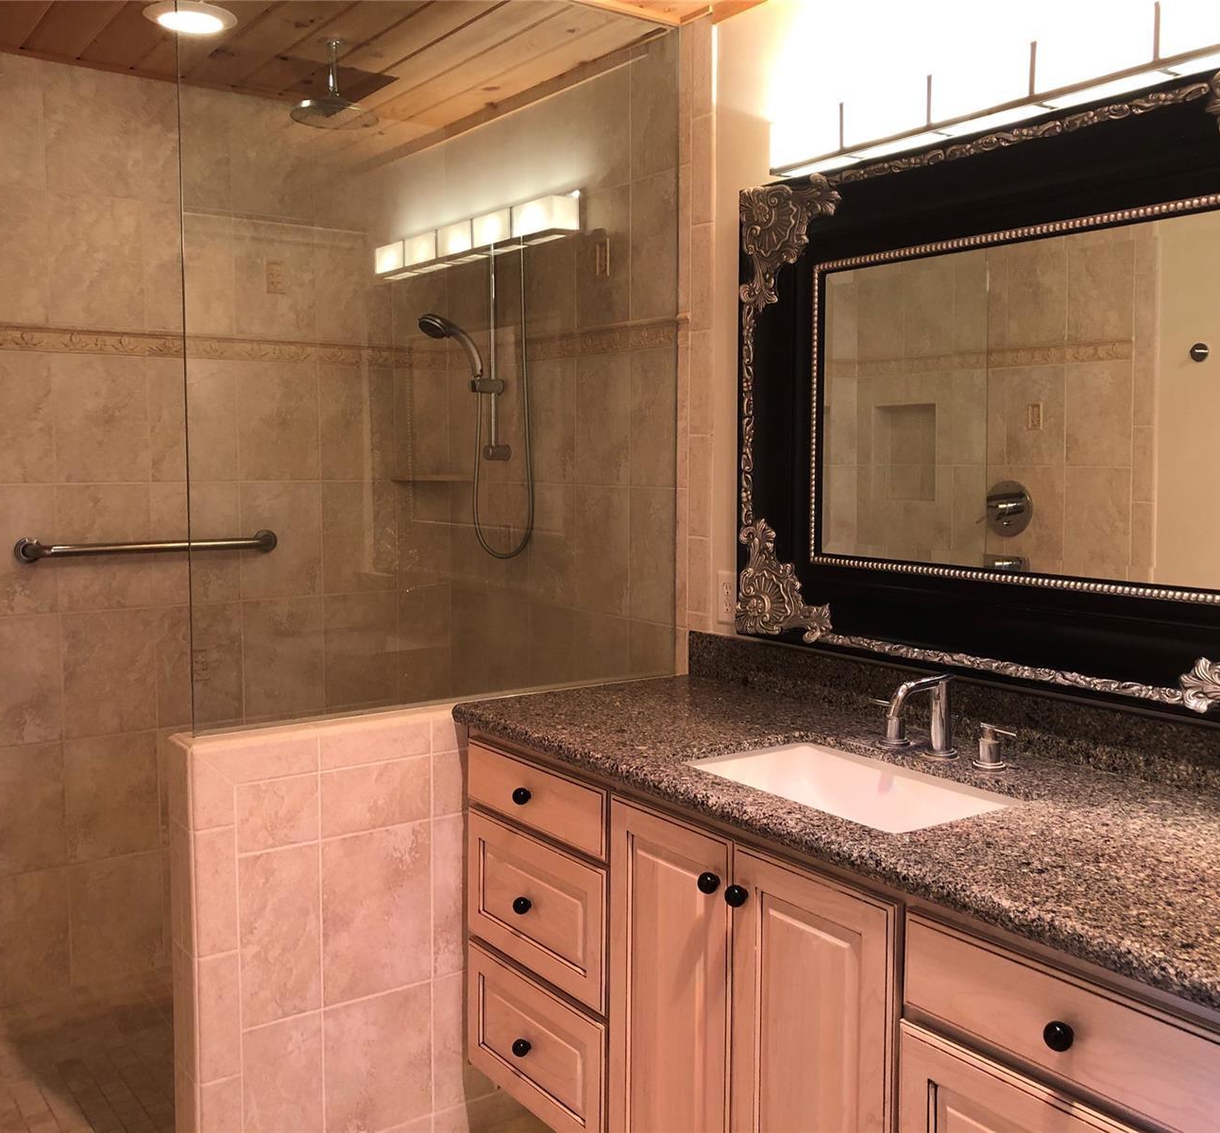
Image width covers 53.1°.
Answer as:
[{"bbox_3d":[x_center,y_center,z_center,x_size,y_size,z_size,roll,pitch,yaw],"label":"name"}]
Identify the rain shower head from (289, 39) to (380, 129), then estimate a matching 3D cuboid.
[{"bbox_3d":[-0.654,-1.156,2.900,0.207,0.188,0.207,0,5,0],"label":"rain shower head"}]

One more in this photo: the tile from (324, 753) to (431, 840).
[{"bbox_3d":[-0.481,0.476,2.517,0.245,0.135,0.010,-3,6,-35],"label":"tile"}]

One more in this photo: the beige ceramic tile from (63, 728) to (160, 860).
[{"bbox_3d":[-1.385,0.644,3.409,0.245,0.347,0.010,-3,6,-35],"label":"beige ceramic tile"}]

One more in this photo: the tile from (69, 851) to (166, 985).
[{"bbox_3d":[-1.386,0.992,3.439,0.245,0.347,0.010,-3,6,-35],"label":"tile"}]

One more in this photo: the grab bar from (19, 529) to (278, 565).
[{"bbox_3d":[-1.191,-0.054,3.218,0.673,0.062,0.071,-3,6,-35],"label":"grab bar"}]

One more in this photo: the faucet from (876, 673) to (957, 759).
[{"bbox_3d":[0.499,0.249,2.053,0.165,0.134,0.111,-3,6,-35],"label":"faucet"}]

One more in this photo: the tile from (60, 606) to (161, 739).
[{"bbox_3d":[-1.384,0.295,3.378,0.245,0.347,0.010,-3,6,-35],"label":"tile"}]

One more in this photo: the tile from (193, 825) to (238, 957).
[{"bbox_3d":[-0.709,0.584,2.203,0.076,0.234,0.012,-3,6,-35],"label":"tile"}]

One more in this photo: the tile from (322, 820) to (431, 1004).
[{"bbox_3d":[-0.482,0.719,2.538,0.245,0.347,0.010,-3,6,-35],"label":"tile"}]

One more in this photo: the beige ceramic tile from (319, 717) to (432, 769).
[{"bbox_3d":[-0.453,0.340,2.362,0.233,0.079,0.012,-3,6,-35],"label":"beige ceramic tile"}]

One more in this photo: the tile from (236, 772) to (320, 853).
[{"bbox_3d":[-0.613,0.455,2.259,0.153,0.129,0.012,-3,6,-35],"label":"tile"}]

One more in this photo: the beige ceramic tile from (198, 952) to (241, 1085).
[{"bbox_3d":[-0.754,0.872,2.358,0.076,0.247,0.010,-3,6,-35],"label":"beige ceramic tile"}]

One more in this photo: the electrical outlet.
[{"bbox_3d":[0.278,0.071,2.863,0.008,0.121,0.076,-3,6,-35],"label":"electrical outlet"}]

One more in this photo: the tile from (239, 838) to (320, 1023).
[{"bbox_3d":[-0.652,0.729,2.418,0.166,0.347,0.010,-3,6,-35],"label":"tile"}]

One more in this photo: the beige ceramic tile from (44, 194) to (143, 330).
[{"bbox_3d":[-1.310,-0.774,3.118,0.233,0.329,0.012,-3,6,-35],"label":"beige ceramic tile"}]

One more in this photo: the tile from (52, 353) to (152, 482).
[{"bbox_3d":[-1.311,-0.381,3.153,0.233,0.329,0.012,-3,6,-35],"label":"tile"}]

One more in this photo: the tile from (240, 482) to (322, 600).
[{"bbox_3d":[-0.929,-0.073,3.454,0.233,0.329,0.012,-3,6,-35],"label":"tile"}]

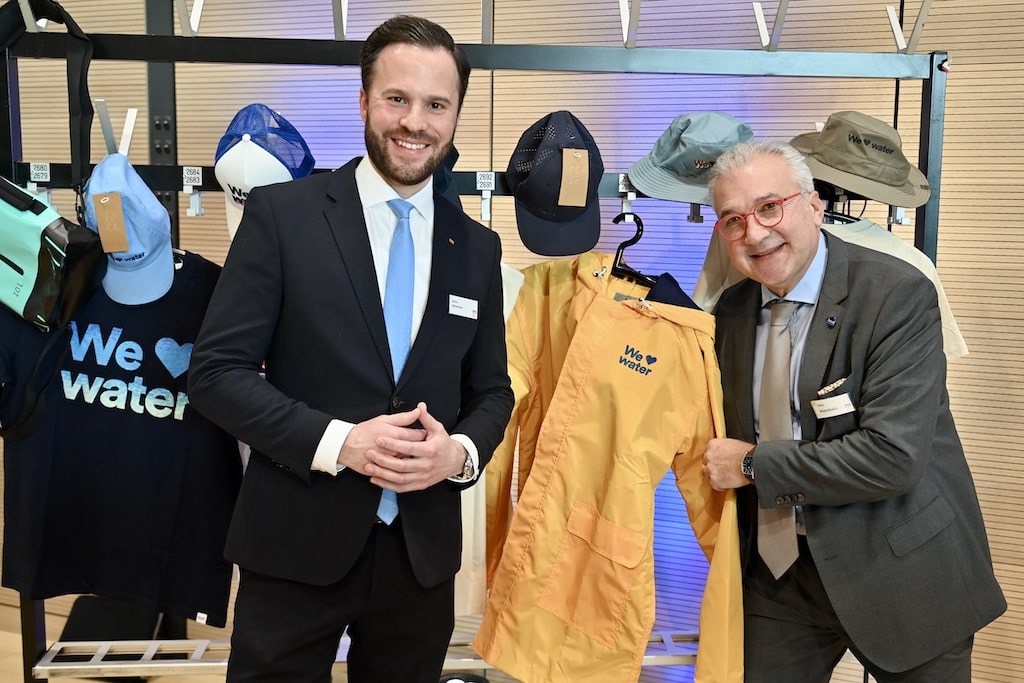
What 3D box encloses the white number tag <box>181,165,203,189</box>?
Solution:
[{"bbox_3d":[-0.638,-0.330,1.935,0.038,0.037,0.004,0,7,-5],"label":"white number tag"}]

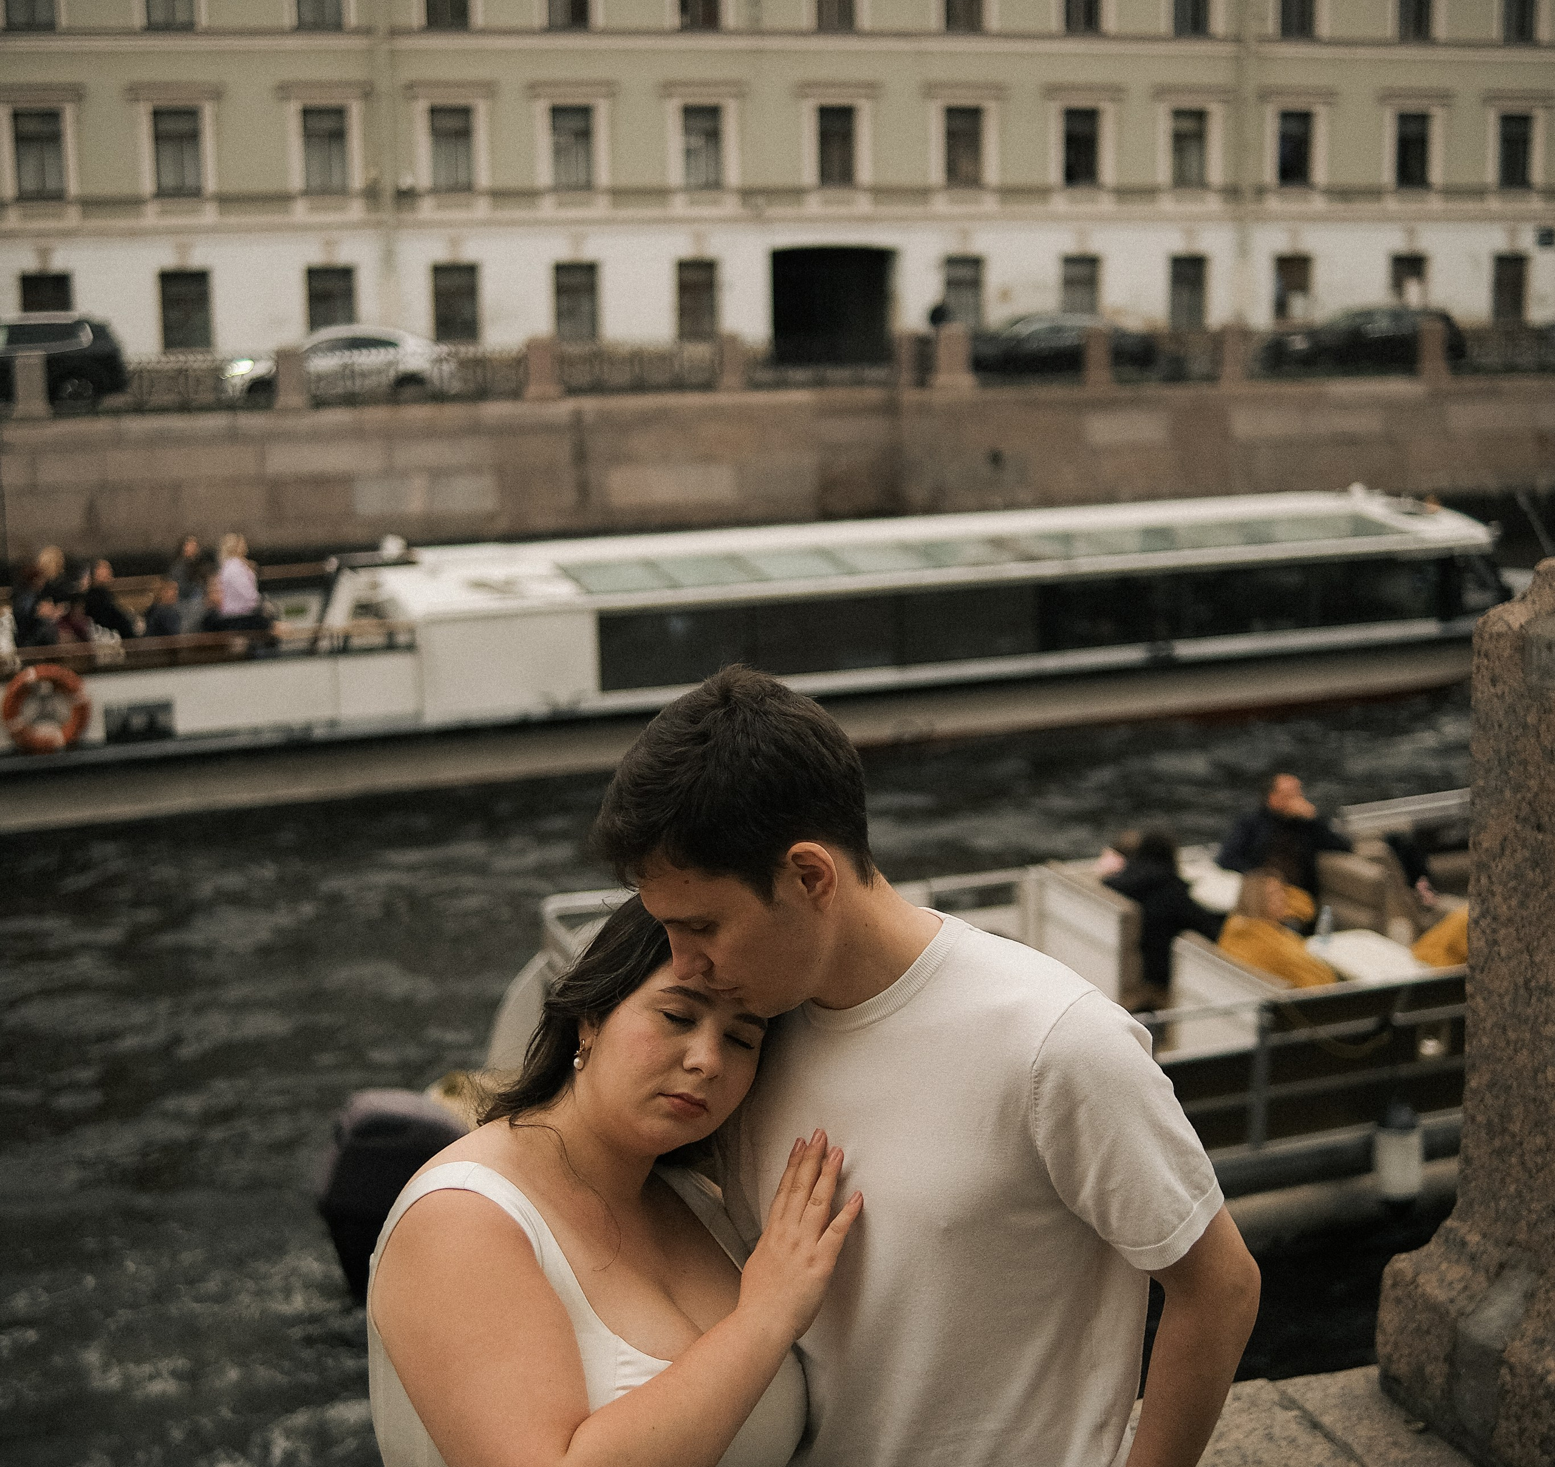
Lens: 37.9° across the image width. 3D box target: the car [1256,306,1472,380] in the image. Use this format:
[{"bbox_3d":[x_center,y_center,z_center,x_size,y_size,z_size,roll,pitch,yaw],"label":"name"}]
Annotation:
[{"bbox_3d":[12.520,-8.360,48.500,4.400,1.600,1.820,-3,10,-12],"label":"car"}]

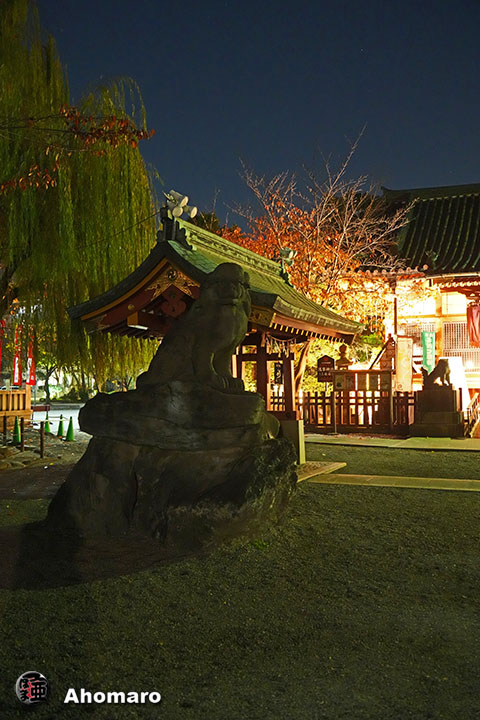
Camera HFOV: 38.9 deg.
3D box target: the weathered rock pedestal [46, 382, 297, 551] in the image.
[{"bbox_3d":[-0.649,1.036,7.547,2.200,1.540,1.950,-1,-3,24],"label":"weathered rock pedestal"}]

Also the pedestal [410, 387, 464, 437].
[{"bbox_3d":[6.013,1.577,20.700,1.450,1.450,1.150,-1,-3,24],"label":"pedestal"}]

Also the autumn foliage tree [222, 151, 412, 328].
[{"bbox_3d":[2.400,-2.108,22.103,6.000,8.700,5.500,0,-2,0],"label":"autumn foliage tree"}]

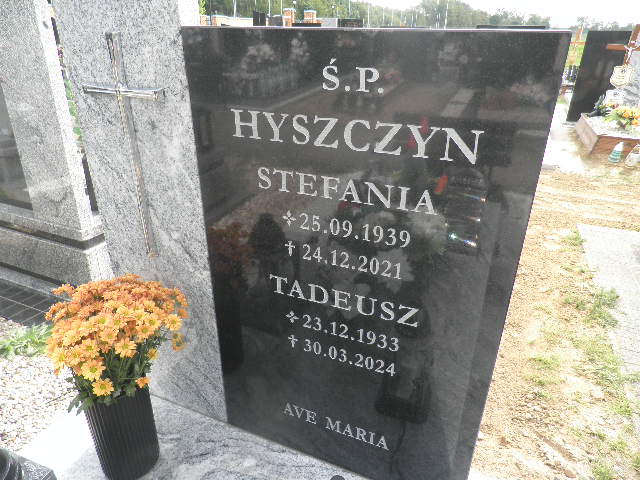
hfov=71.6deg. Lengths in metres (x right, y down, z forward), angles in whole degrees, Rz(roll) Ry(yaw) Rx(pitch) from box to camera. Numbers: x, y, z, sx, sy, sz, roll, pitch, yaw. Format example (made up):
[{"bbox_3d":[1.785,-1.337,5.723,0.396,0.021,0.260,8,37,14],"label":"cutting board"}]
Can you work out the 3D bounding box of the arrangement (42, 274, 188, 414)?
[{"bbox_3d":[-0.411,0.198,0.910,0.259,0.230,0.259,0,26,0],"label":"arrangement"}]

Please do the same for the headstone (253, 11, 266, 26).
[{"bbox_3d":[-2.506,-8.825,18.500,0.530,1.220,0.130,11,28,20],"label":"headstone"}]

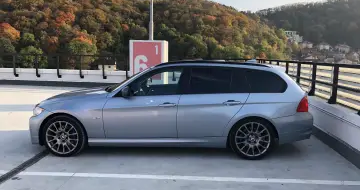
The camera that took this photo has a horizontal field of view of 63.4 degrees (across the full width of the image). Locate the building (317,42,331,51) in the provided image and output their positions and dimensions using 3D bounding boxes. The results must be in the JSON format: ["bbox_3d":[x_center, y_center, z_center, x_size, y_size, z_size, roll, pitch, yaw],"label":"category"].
[{"bbox_3d":[105.950,-35.809,215.000,10.000,6.200,9.000,3,8,24],"label":"building"}]

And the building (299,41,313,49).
[{"bbox_3d":[92.660,-37.285,215.000,10.000,6.200,9.000,3,8,24],"label":"building"}]

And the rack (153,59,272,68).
[{"bbox_3d":[0.515,-0.533,4.864,1.700,0.110,1.150,0,8,3],"label":"rack"}]

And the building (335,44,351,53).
[{"bbox_3d":[117.188,-33.534,210.000,11.000,6.200,9.000,3,8,24],"label":"building"}]

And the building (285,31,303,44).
[{"bbox_3d":[87.698,-44.428,225.000,13.500,11.000,11.000,3,8,24],"label":"building"}]

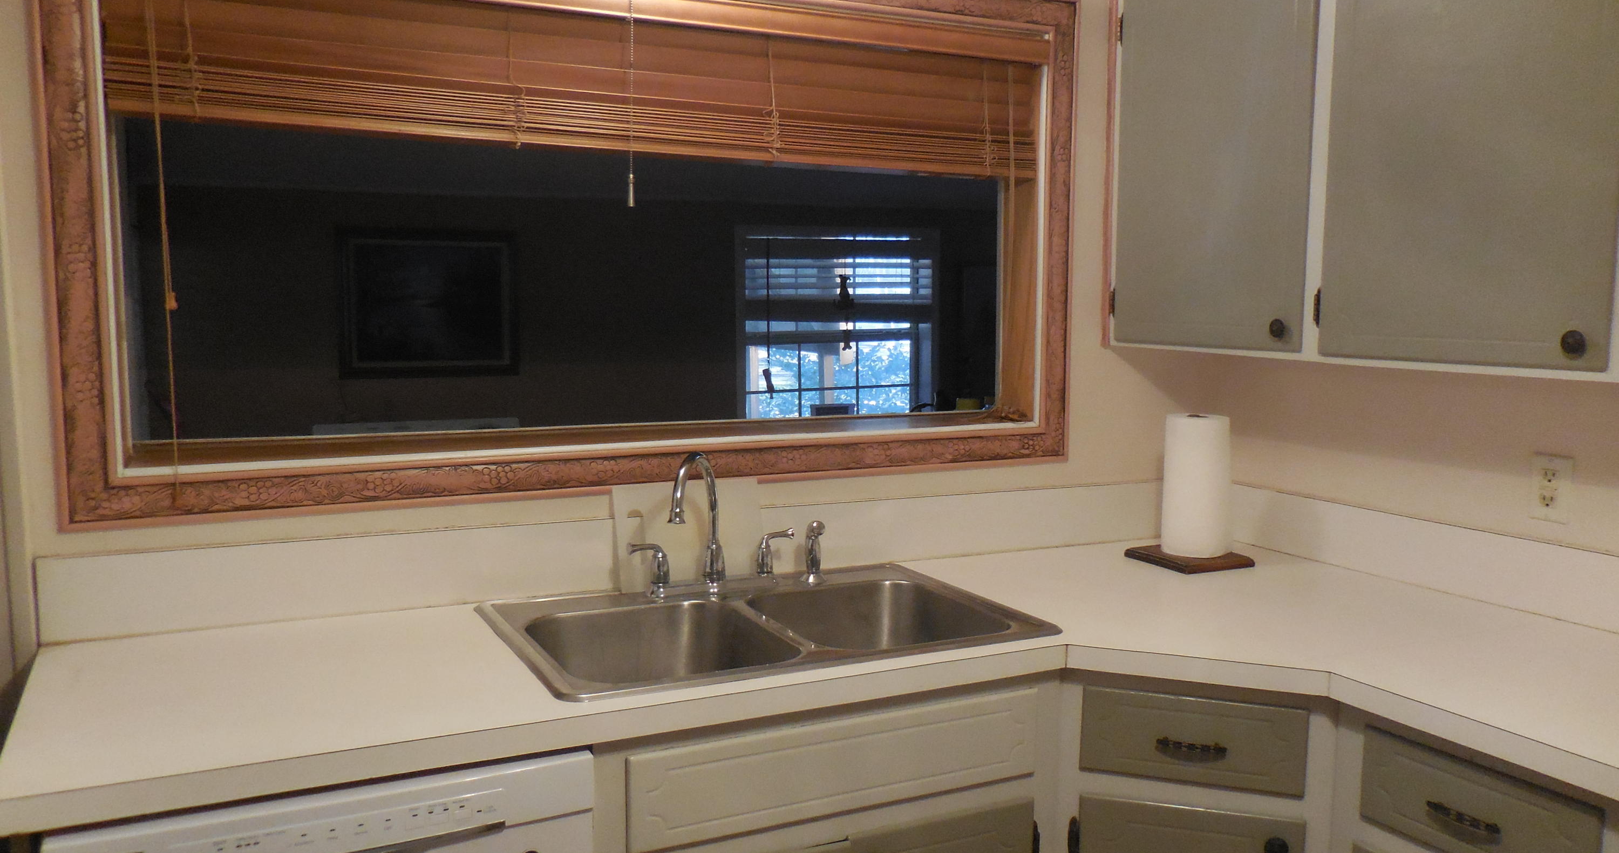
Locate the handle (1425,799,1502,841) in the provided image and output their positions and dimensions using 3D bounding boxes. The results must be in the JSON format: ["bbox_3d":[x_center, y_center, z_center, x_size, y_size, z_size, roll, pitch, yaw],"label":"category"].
[{"bbox_3d":[0.866,0.517,1.550,0.027,0.017,0.106,-3,7,-25],"label":"handle"}]

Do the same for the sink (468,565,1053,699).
[{"bbox_3d":[-0.078,0.410,1.996,0.845,0.180,0.540,-3,7,-25],"label":"sink"}]

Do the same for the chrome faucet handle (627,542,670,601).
[{"bbox_3d":[-0.287,0.254,2.087,0.082,0.102,0.038,-3,7,-25],"label":"chrome faucet handle"}]

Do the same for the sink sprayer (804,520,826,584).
[{"bbox_3d":[0.012,0.239,2.220,0.045,0.112,0.050,-3,7,-25],"label":"sink sprayer"}]

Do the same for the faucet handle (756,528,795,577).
[{"bbox_3d":[-0.063,0.236,2.192,0.078,0.086,0.034,-3,7,-25],"label":"faucet handle"}]

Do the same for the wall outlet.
[{"bbox_3d":[1.285,0.107,2.025,0.008,0.115,0.068,-3,7,-25],"label":"wall outlet"}]

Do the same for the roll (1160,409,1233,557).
[{"bbox_3d":[0.802,0.120,2.425,0.137,0.282,0.137,0,6,0],"label":"roll"}]

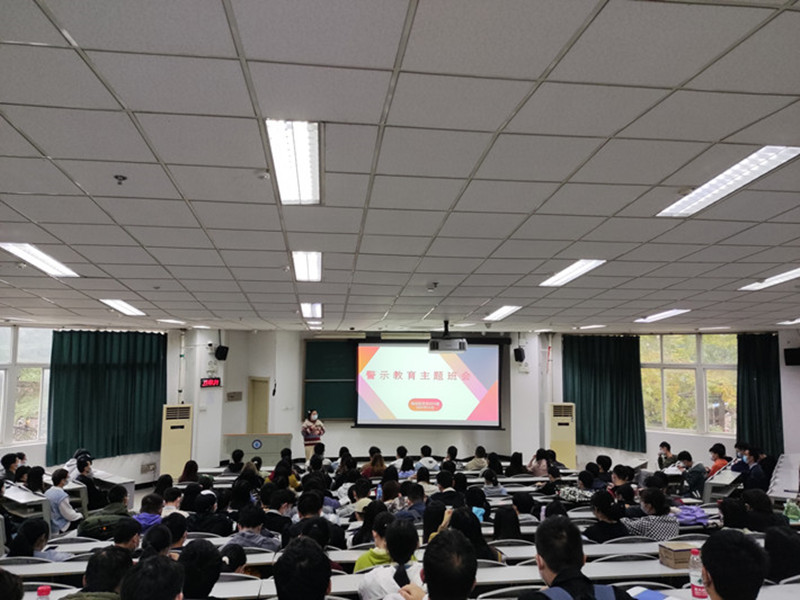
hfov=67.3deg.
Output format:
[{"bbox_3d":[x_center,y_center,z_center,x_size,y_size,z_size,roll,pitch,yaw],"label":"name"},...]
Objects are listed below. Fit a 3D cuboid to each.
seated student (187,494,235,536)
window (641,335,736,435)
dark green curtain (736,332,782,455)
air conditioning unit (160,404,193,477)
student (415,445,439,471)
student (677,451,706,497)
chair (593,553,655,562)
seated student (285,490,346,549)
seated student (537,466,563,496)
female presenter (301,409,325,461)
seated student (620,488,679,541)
[{"bbox_3d":[-1.880,2.435,5.950,0.500,1.170,0.720,1,-5,0],"label":"seated student"},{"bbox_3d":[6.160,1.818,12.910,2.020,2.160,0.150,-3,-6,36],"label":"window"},{"bbox_3d":[7.180,1.970,12.050,0.820,2.560,0.160,-3,-6,36],"label":"dark green curtain"},{"bbox_3d":[-4.920,3.193,13.270,0.600,1.760,0.380,3,-5,-30],"label":"air conditioning unit"},{"bbox_3d":[0.507,3.375,11.500,0.500,1.180,0.720,1,-5,-6],"label":"student"},{"bbox_3d":[4.980,3.212,10.300,0.800,1.180,0.500,-3,-6,35],"label":"student"},{"bbox_3d":[1.634,2.316,4.612,0.490,0.840,0.500,1,-5,-7],"label":"chair"},{"bbox_3d":[-0.732,2.212,5.014,0.500,1.270,0.620,1,-5,-7],"label":"seated student"},{"bbox_3d":[2.113,2.980,8.657,0.450,1.180,0.620,3,-5,-25],"label":"seated student"},{"bbox_3d":[-1.772,3.039,12.131,0.460,1.610,0.340,2,-5,-20],"label":"female presenter"},{"bbox_3d":[2.270,2.275,5.450,0.520,1.190,0.740,2,-5,-22],"label":"seated student"}]

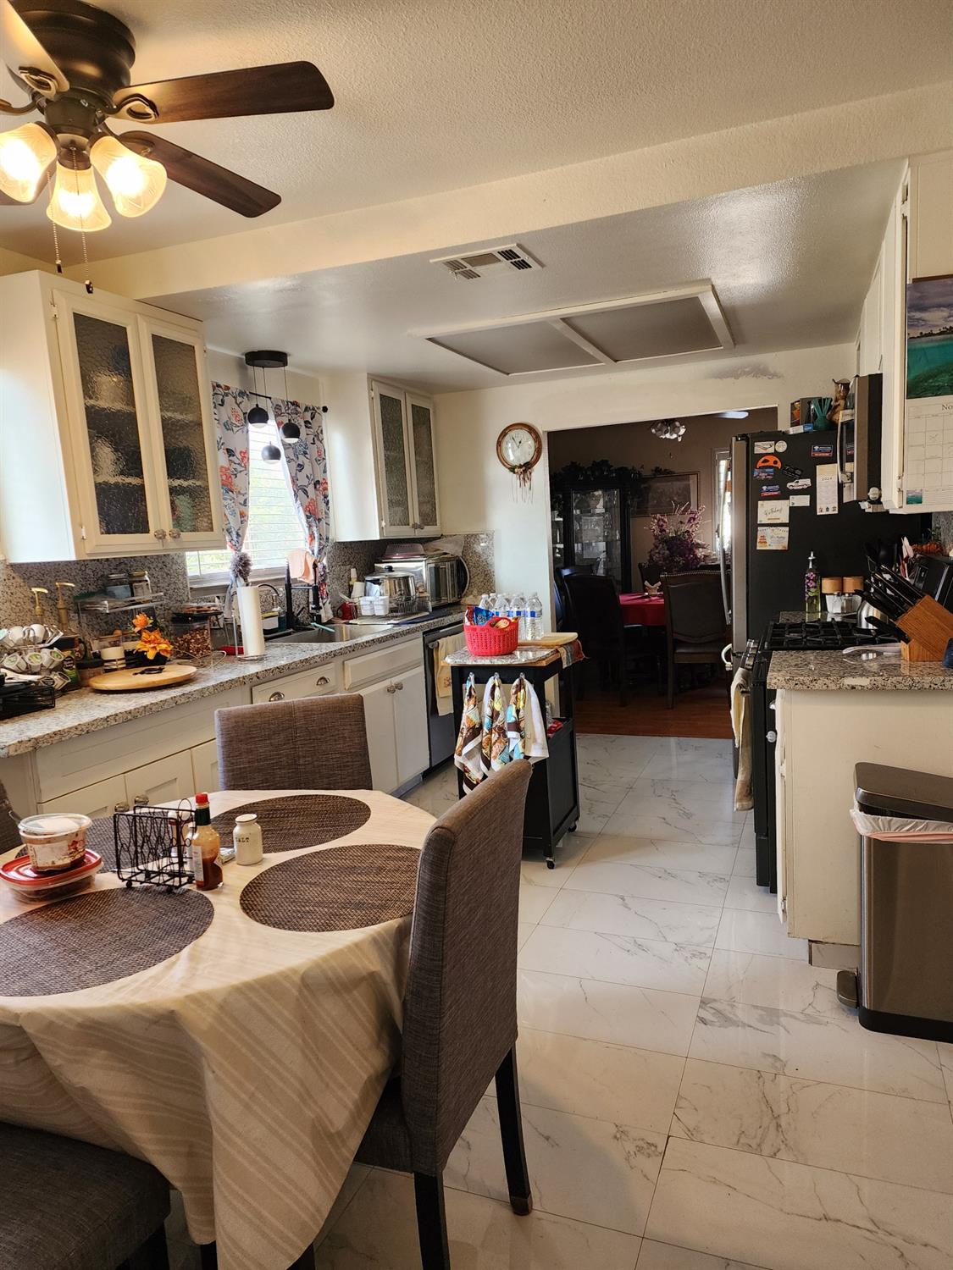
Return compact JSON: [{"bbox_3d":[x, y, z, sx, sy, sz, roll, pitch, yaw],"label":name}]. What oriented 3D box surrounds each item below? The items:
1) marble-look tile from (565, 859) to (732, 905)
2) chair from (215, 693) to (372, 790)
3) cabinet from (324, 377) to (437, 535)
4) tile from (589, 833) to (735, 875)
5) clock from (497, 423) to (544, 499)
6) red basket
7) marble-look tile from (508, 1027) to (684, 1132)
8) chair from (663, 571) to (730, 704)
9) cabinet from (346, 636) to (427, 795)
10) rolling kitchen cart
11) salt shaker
[{"bbox_3d":[0.675,0.988,3.344,0.610,0.010,0.305,-1,8,22],"label":"marble-look tile"},{"bbox_3d":[-0.472,0.692,2.287,0.450,0.945,0.600,-4,7,-10],"label":"chair"},{"bbox_3d":[-0.565,-1.121,5.523,0.320,0.960,0.940,-1,8,22],"label":"cabinet"},{"bbox_3d":[0.788,0.947,3.624,0.610,0.010,0.305,-1,8,22],"label":"tile"},{"bbox_3d":[0.284,-1.172,5.661,0.315,0.490,0.055,-1,8,22],"label":"clock"},{"bbox_3d":[0.056,0.002,3.655,0.210,0.155,0.245,-4,7,-11],"label":"red basket"},{"bbox_3d":[0.220,1.147,2.215,0.611,0.010,0.301,0,8,22],"label":"marble-look tile"},{"bbox_3d":[1.653,0.016,6.441,0.490,1.030,0.600,-1,7,13],"label":"chair"},{"bbox_3d":[-0.695,0.434,4.487,0.590,0.810,0.870,0,8,22],"label":"cabinet"},{"bbox_3d":[0.172,0.516,3.754,0.480,0.886,0.480,-1,8,22],"label":"rolling kitchen cart"},{"bbox_3d":[-0.471,0.422,1.735,0.057,0.093,0.057,-2,7,8],"label":"salt shaker"}]

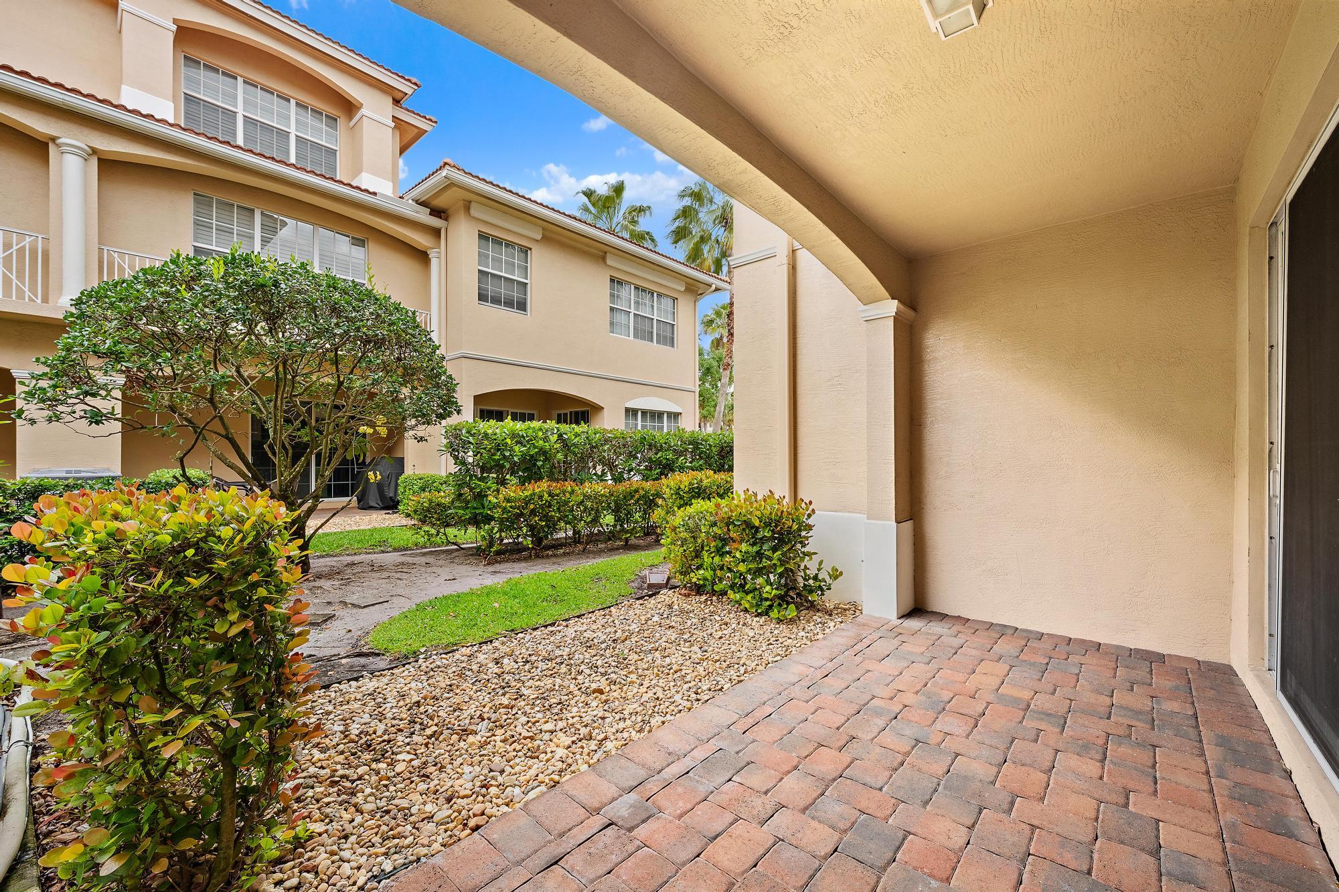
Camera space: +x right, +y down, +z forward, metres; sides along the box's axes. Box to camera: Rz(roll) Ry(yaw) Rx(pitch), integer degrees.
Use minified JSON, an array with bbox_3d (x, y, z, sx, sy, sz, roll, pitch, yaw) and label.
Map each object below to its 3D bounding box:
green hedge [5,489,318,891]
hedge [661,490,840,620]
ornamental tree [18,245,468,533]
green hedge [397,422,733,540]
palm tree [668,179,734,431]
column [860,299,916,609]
[{"bbox_3d":[-1.823,0.770,1.858,1.300,1.120,0.650,0,0,43],"label":"green hedge"},{"bbox_3d":[0.623,0.870,4.731,1.400,0.920,0.650,0,0,43],"label":"hedge"},{"bbox_3d":[-4.030,-0.350,5.410,3.500,3.360,3.500,0,0,0],"label":"ornamental tree"},{"bbox_3d":[-0.856,0.500,8.068,1.300,1.660,5.200,0,0,43],"label":"green hedge"},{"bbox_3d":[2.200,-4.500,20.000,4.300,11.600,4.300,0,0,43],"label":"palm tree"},{"bbox_3d":[1.761,0.100,4.158,0.290,2.400,0.420,0,0,43],"label":"column"}]

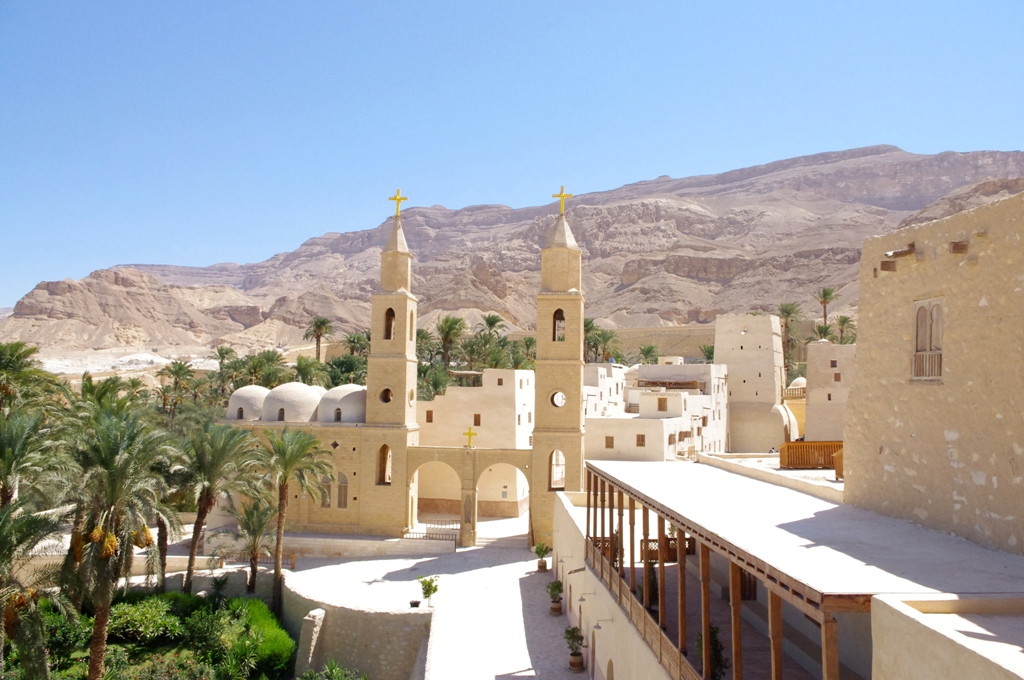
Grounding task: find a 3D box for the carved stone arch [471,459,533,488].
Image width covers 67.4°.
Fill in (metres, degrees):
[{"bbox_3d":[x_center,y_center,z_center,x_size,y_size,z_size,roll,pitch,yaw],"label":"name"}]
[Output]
[{"bbox_3d":[-0.710,9.141,52.200,3.873,1.747,0.700,0,-5,9],"label":"carved stone arch"}]

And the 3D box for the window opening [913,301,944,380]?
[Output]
[{"bbox_3d":[8.676,-0.031,16.004,0.220,1.650,1.050,1,-5,-1],"label":"window opening"}]

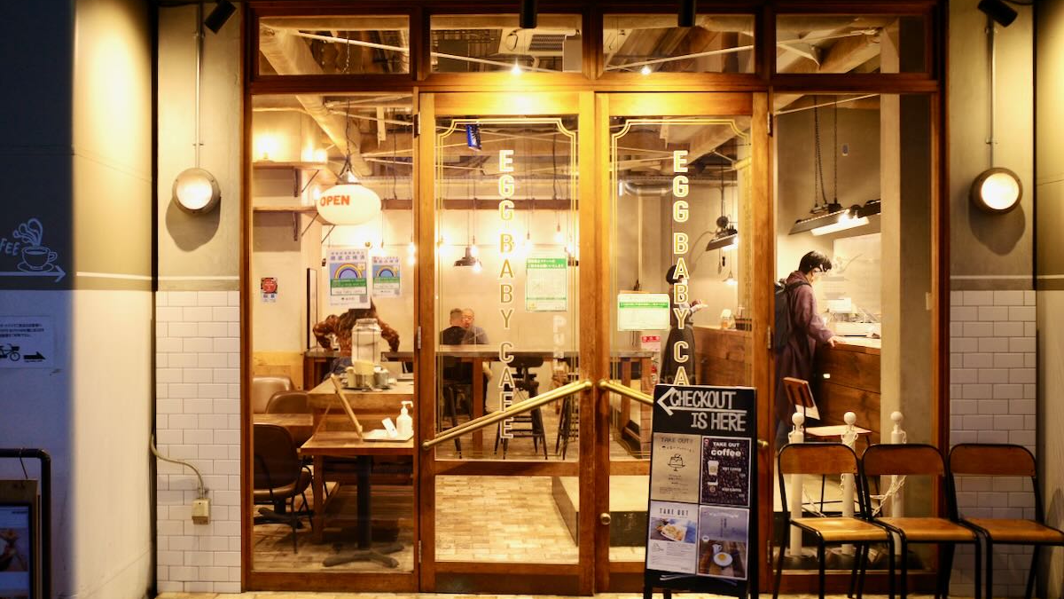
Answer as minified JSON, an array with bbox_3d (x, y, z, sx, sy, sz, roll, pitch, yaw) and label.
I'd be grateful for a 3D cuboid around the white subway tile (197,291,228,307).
[{"bbox_3d":[-1.628,-0.004,4.224,0.150,0.075,0.010,0,1,1],"label":"white subway tile"}]

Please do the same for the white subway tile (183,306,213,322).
[{"bbox_3d":[-1.705,0.074,4.229,0.150,0.075,0.010,0,0,1],"label":"white subway tile"}]

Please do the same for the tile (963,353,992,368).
[{"bbox_3d":[2.234,0.306,4.139,0.150,0.075,0.010,0,0,1],"label":"tile"}]

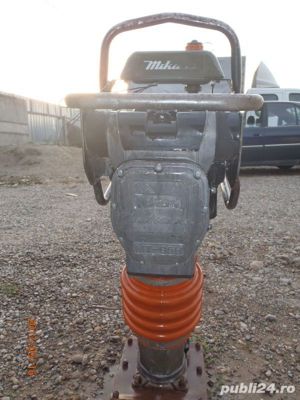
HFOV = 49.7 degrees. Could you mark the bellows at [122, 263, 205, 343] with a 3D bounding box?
[{"bbox_3d":[0.035,0.247,0.897,0.220,0.195,0.220,1,23,6],"label":"bellows"}]

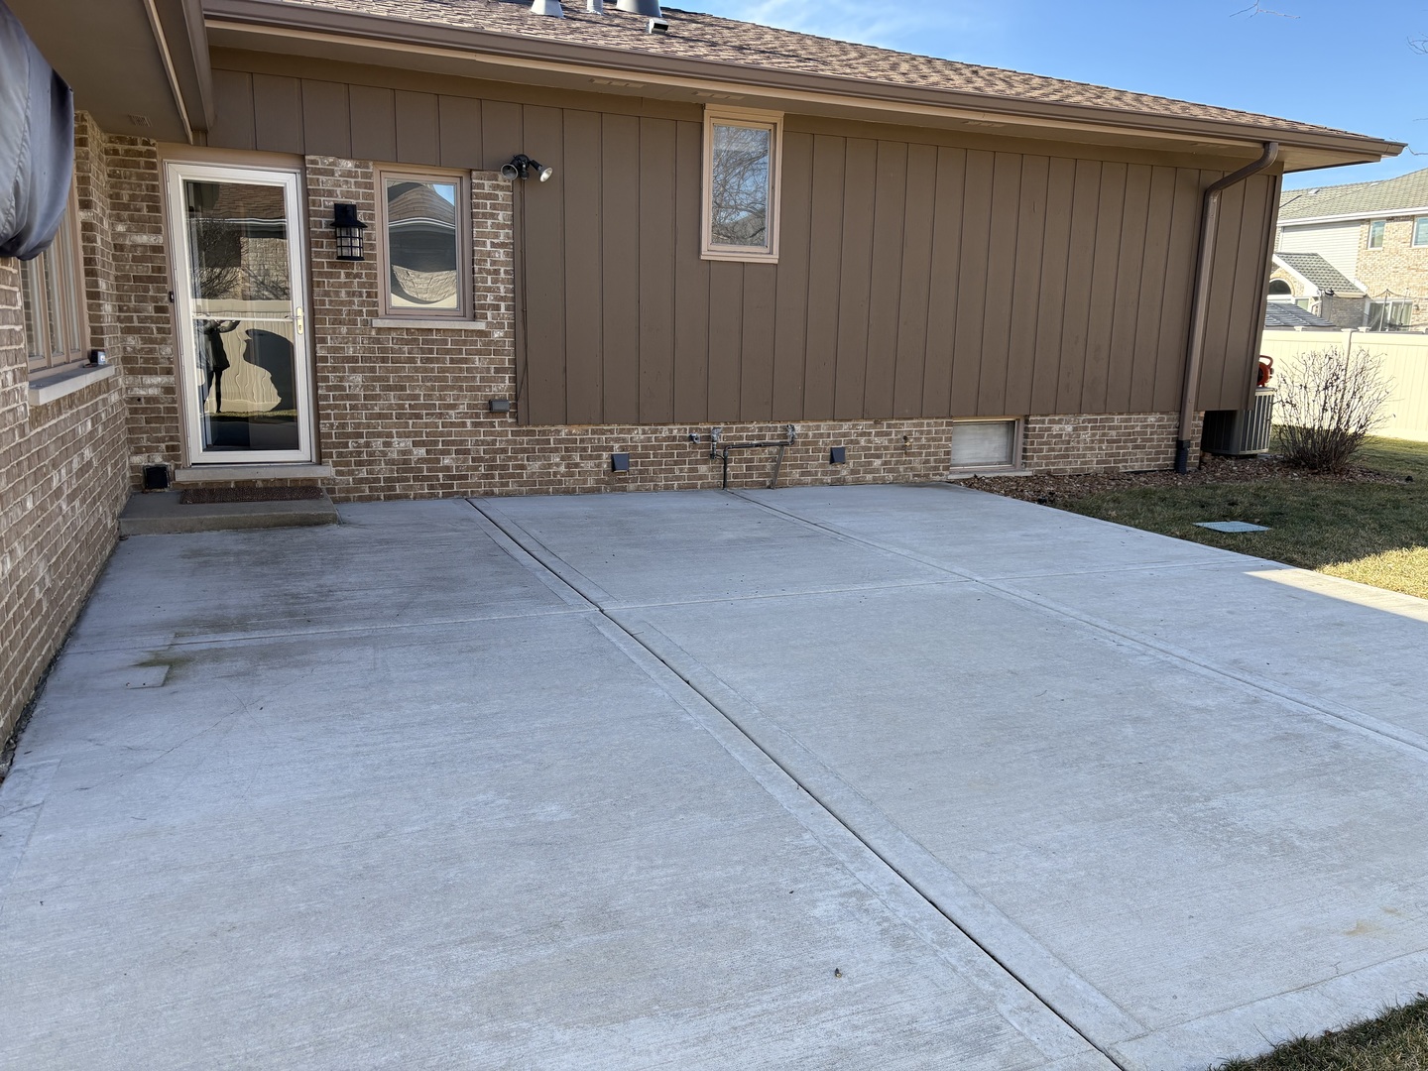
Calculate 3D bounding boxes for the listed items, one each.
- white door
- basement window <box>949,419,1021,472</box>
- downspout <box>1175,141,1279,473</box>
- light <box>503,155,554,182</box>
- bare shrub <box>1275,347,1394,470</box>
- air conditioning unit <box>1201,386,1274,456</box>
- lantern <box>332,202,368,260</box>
[{"bbox_3d":[-3.307,-1.525,7.548,0.845,2.060,0.080,-4,12,-23],"label":"white door"},{"bbox_3d":[2.590,-0.857,10.249,0.850,0.490,0.100,-4,12,-23],"label":"basement window"},{"bbox_3d":[4.977,-2.130,10.488,0.090,3.180,0.710,-4,12,-23],"label":"downspout"},{"bbox_3d":[-1.374,-2.698,7.869,0.370,0.195,0.210,-4,12,-23],"label":"light"},{"bbox_3d":[6.810,-1.391,11.808,1.080,1.300,1.080,-4,12,-23],"label":"bare shrub"},{"bbox_3d":[6.094,-1.372,12.688,0.700,0.740,0.700,-7,14,-36],"label":"air conditioning unit"},{"bbox_3d":[-2.543,-2.121,7.479,0.245,0.390,0.260,-4,12,-23],"label":"lantern"}]

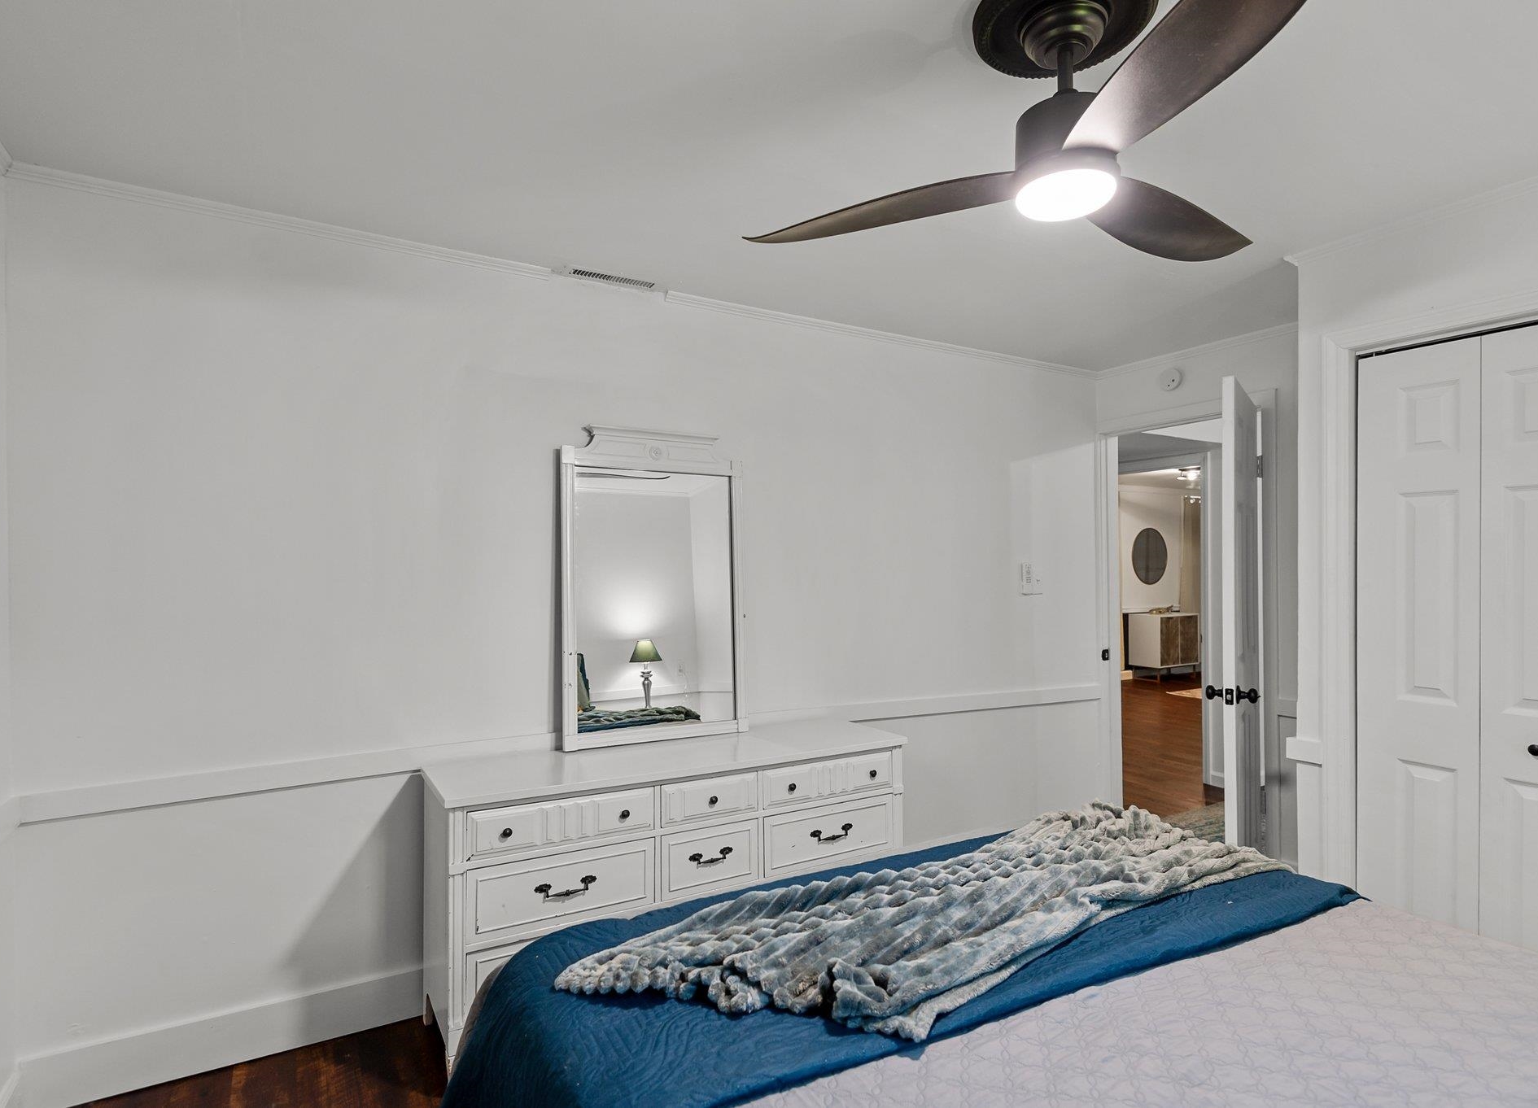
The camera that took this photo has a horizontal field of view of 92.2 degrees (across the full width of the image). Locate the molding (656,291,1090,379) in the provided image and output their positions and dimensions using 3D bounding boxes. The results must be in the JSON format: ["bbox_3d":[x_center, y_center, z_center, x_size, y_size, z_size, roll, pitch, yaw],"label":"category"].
[{"bbox_3d":[0.679,-0.936,3.282,2.400,0.034,0.027,1,-1,-29],"label":"molding"}]

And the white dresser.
[{"bbox_3d":[-0.274,1.056,2.509,1.597,0.765,0.405,1,-1,-29],"label":"white dresser"}]

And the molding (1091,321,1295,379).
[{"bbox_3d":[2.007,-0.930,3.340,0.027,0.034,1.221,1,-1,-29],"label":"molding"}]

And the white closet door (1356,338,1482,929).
[{"bbox_3d":[1.913,0.408,2.182,0.035,2.033,0.288,1,-1,-29],"label":"white closet door"}]

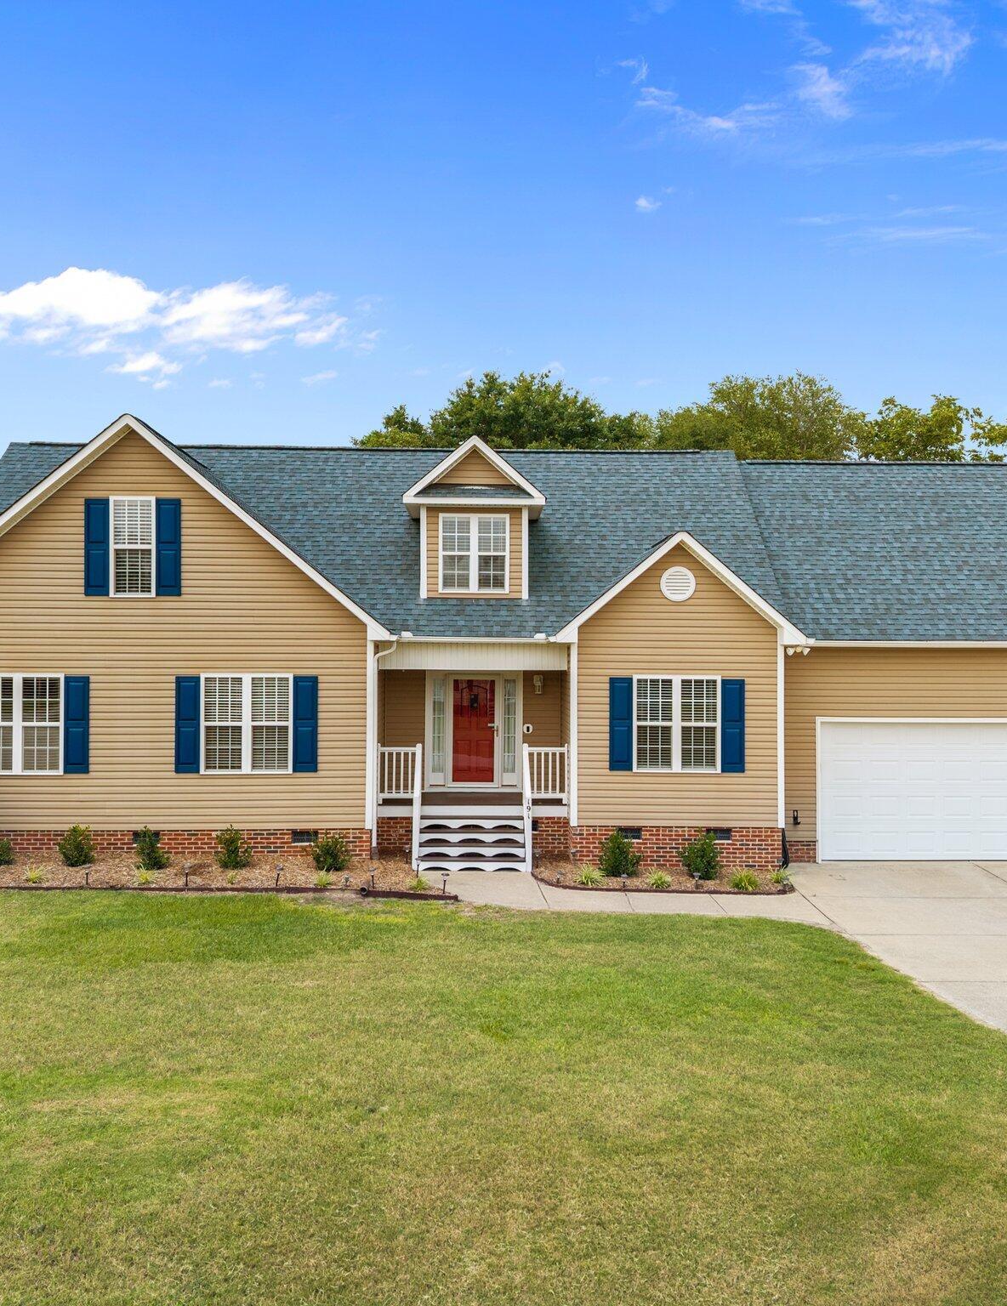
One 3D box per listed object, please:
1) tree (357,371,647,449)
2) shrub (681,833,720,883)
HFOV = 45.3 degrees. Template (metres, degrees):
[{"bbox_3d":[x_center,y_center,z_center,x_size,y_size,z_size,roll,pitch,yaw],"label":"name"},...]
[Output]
[{"bbox_3d":[0.000,-3.900,46.000,11.000,13.700,10.500,0,0,-2],"label":"tree"},{"bbox_3d":[2.680,2.780,16.400,0.560,0.680,0.550,0,0,-2],"label":"shrub"}]

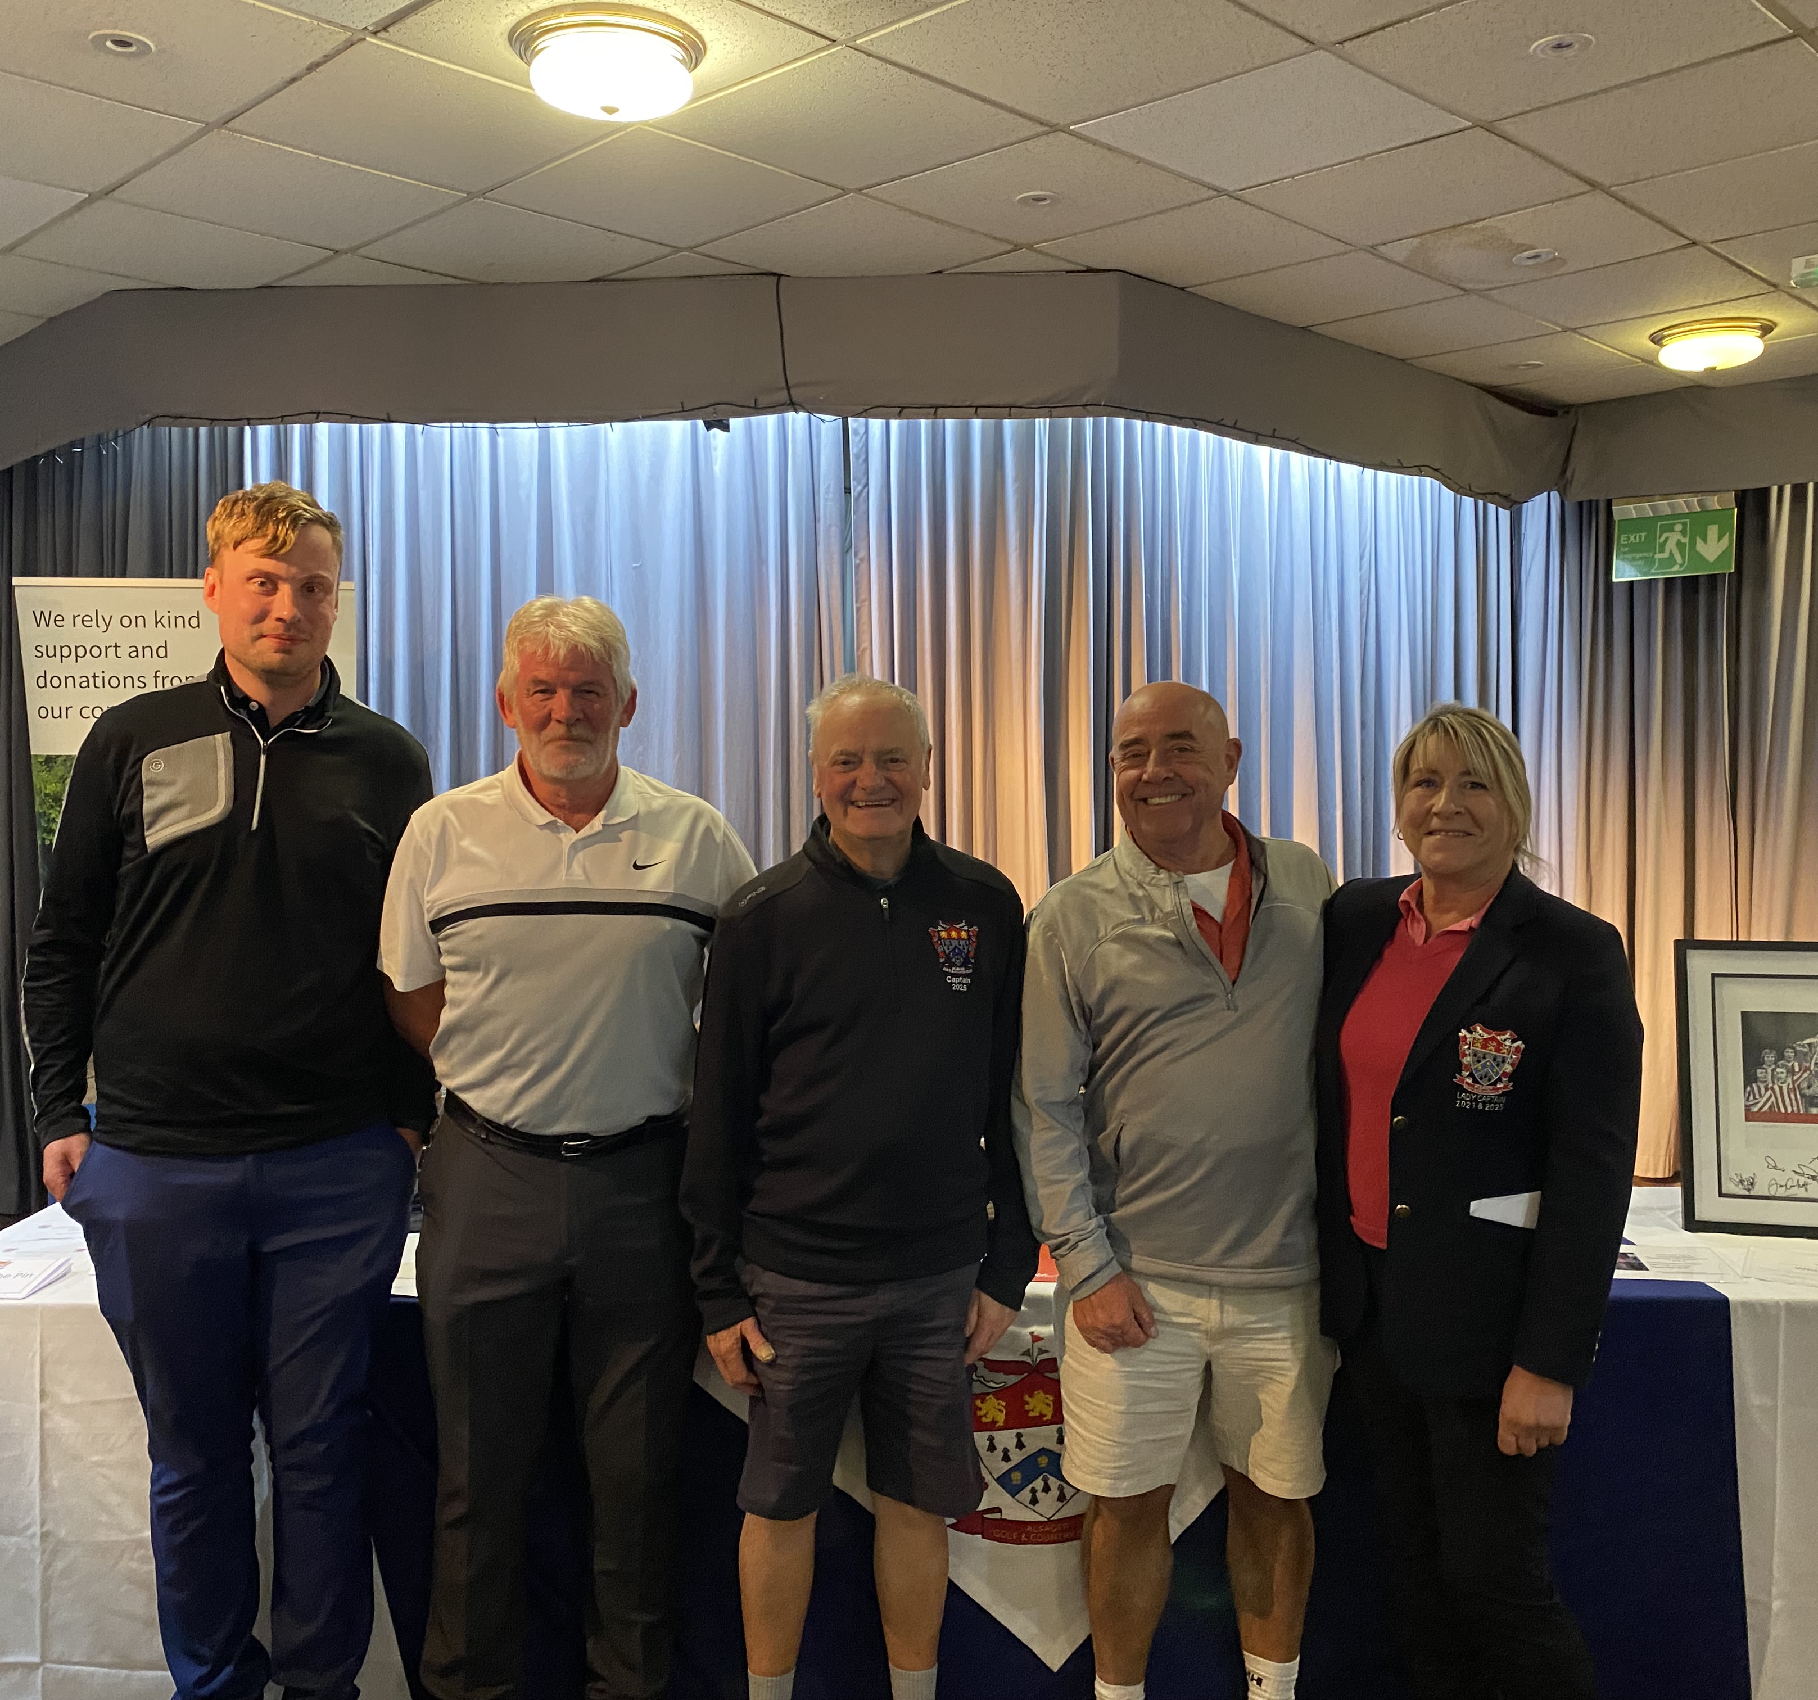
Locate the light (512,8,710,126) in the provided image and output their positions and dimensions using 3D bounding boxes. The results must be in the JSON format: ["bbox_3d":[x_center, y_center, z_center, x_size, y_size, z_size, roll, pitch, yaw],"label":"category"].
[{"bbox_3d":[-0.530,-1.366,3.015,0.348,0.126,0.348,0,3,0],"label":"light"}]

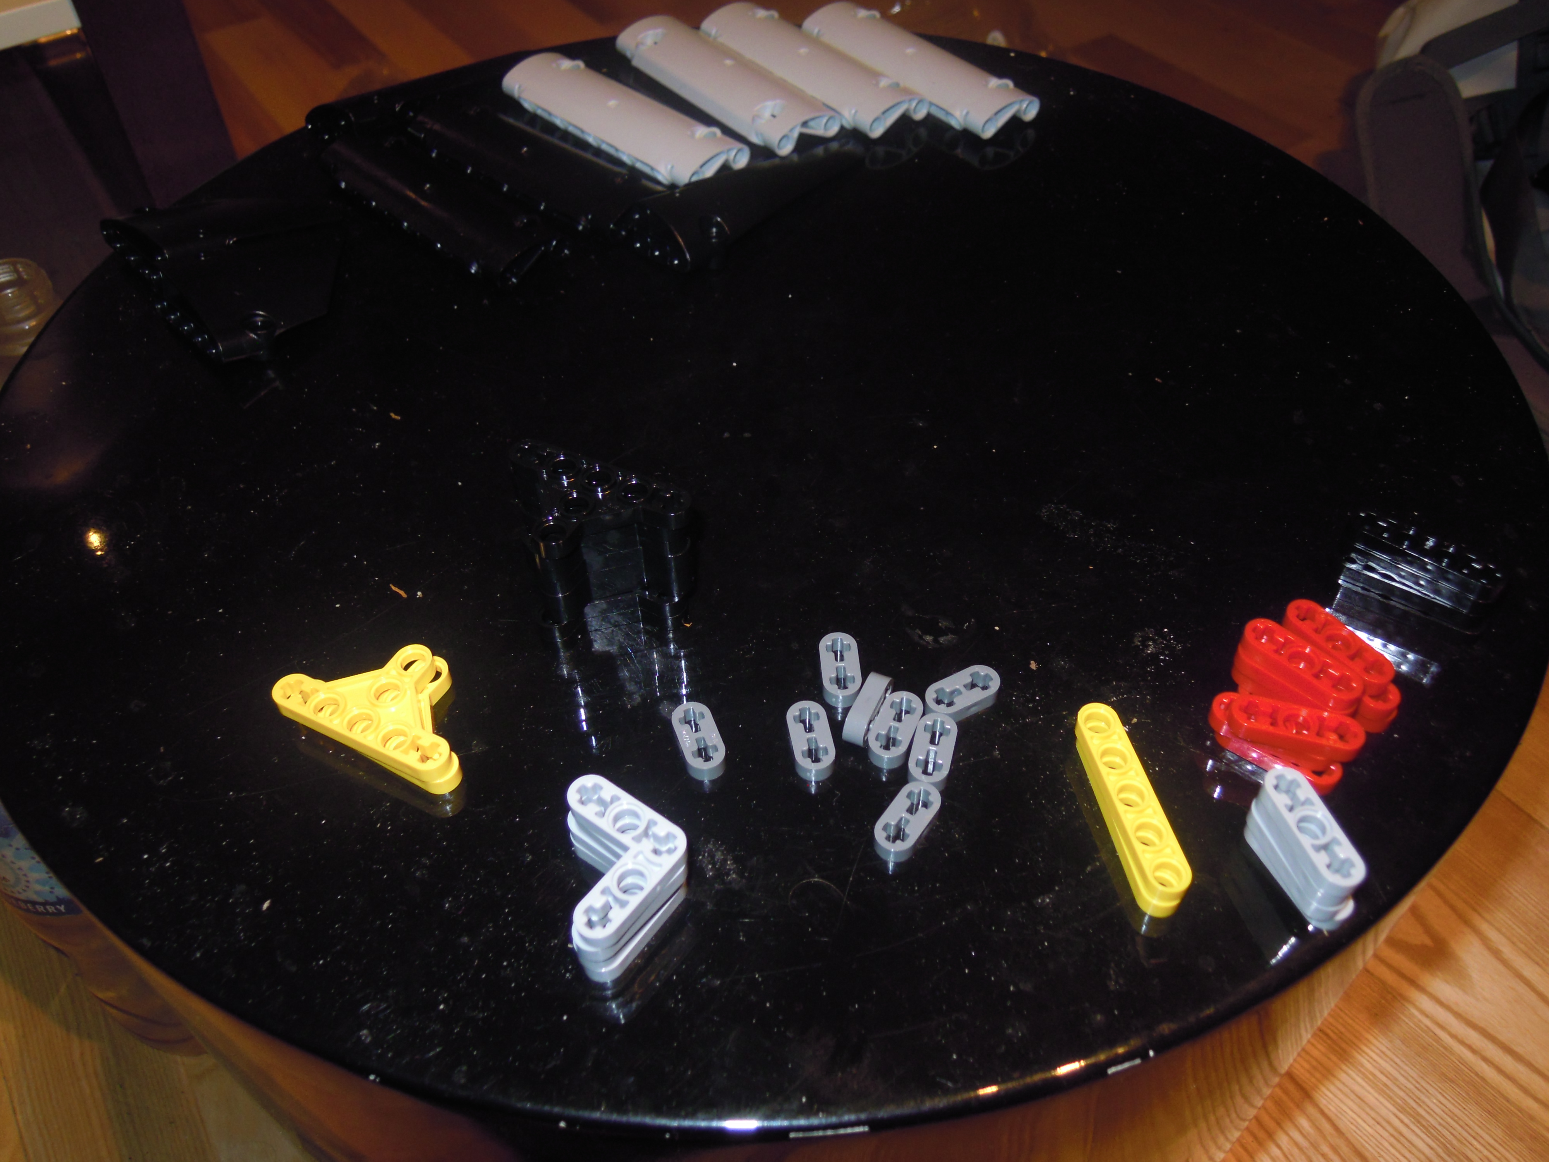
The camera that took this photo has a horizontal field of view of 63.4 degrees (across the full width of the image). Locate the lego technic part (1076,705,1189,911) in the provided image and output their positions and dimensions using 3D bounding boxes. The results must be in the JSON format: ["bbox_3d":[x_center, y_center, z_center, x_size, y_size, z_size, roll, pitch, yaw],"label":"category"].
[{"bbox_3d":[0.063,0.040,0.225,0.008,0.008,0.040,-9,48,-7],"label":"lego technic part"}]

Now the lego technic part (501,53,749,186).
[{"bbox_3d":[-0.048,-0.146,0.394,0.088,0.010,0.025,36,58,29],"label":"lego technic part"}]

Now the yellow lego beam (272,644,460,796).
[{"bbox_3d":[-0.073,0.023,0.243,0.042,0.008,0.025,20,51,19],"label":"yellow lego beam"}]

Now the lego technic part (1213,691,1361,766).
[{"bbox_3d":[0.093,0.028,0.230,0.026,0.008,0.009,20,51,18],"label":"lego technic part"}]

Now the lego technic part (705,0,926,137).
[{"bbox_3d":[0.011,-0.171,0.416,0.024,0.009,0.088,-32,55,-25],"label":"lego technic part"}]

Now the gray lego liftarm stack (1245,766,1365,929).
[{"bbox_3d":[0.091,0.046,0.216,0.009,0.016,0.024,-15,50,-13],"label":"gray lego liftarm stack"}]

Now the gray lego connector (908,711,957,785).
[{"bbox_3d":[0.030,0.032,0.235,0.008,0.004,0.016,11,49,11],"label":"gray lego connector"}]

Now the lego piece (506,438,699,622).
[{"bbox_3d":[-0.038,-0.004,0.251,0.041,0.030,0.025,19,51,17],"label":"lego piece"}]

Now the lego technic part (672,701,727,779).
[{"bbox_3d":[-0.014,0.030,0.238,0.008,0.004,0.016,-15,50,-13],"label":"lego technic part"}]

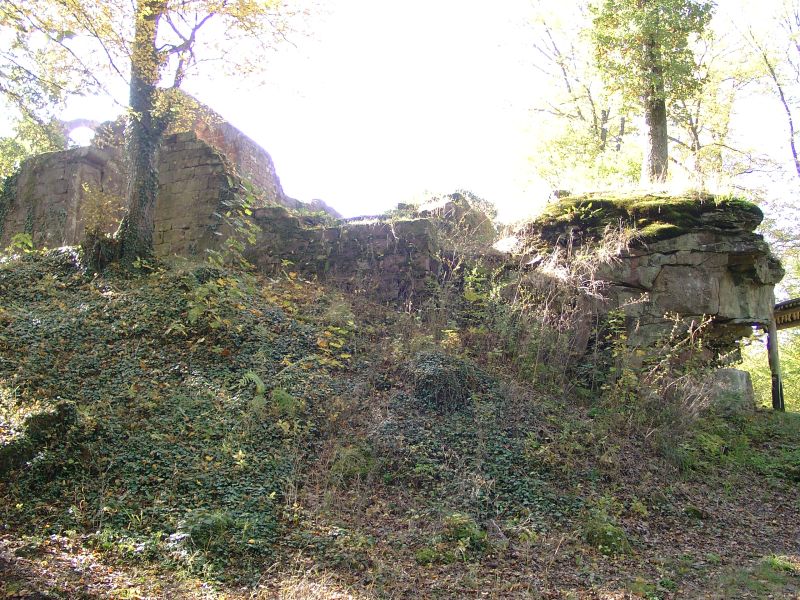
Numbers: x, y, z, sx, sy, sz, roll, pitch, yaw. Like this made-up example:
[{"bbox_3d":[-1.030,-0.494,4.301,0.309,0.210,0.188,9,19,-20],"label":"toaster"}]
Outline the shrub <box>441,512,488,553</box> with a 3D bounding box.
[{"bbox_3d":[0.747,2.692,9.100,0.556,0.445,0.500,0,-9,0],"label":"shrub"}]

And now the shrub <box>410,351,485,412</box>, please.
[{"bbox_3d":[0.695,1.193,11.500,1.142,0.871,1.027,0,-9,0],"label":"shrub"}]

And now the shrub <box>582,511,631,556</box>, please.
[{"bbox_3d":[2.391,2.704,9.100,0.556,0.511,0.500,0,-9,0],"label":"shrub"}]

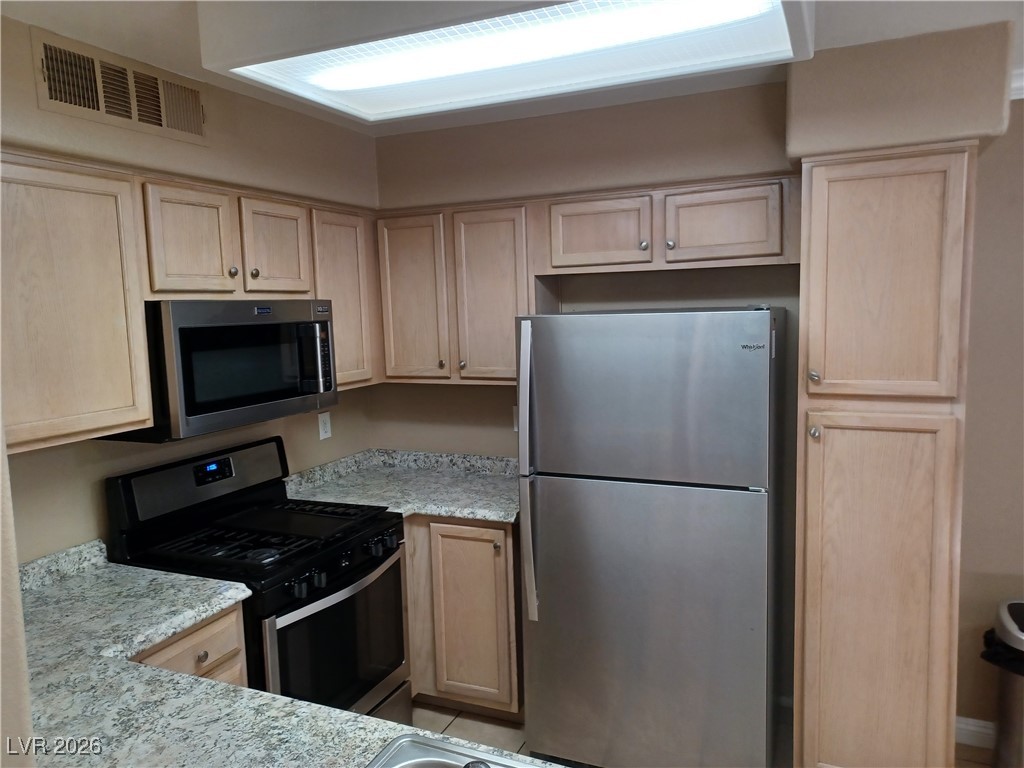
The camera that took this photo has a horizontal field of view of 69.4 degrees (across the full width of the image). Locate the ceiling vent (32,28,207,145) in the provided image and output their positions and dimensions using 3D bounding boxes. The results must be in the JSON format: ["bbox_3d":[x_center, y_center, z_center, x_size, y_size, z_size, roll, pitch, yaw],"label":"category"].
[{"bbox_3d":[-1.124,-0.860,2.190,0.027,0.210,0.576,1,7,24],"label":"ceiling vent"}]

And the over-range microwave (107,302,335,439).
[{"bbox_3d":[-1.035,-0.082,2.641,0.408,0.423,0.759,1,7,24],"label":"over-range microwave"}]

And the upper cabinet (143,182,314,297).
[{"bbox_3d":[-1.086,-0.477,2.622,0.316,0.369,0.772,1,7,24],"label":"upper cabinet"}]

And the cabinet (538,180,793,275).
[{"bbox_3d":[0.603,-0.601,2.953,0.987,0.302,0.316,1,7,24],"label":"cabinet"}]

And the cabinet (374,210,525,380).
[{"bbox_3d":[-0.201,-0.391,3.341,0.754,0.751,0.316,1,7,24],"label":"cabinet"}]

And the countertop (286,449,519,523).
[{"bbox_3d":[-0.391,0.451,3.272,1.085,0.128,0.785,1,7,24],"label":"countertop"}]

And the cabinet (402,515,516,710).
[{"bbox_3d":[-0.083,0.920,3.283,0.475,0.835,0.610,1,7,24],"label":"cabinet"}]

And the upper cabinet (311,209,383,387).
[{"bbox_3d":[-0.825,-0.357,3.210,0.316,0.751,0.479,1,7,24],"label":"upper cabinet"}]

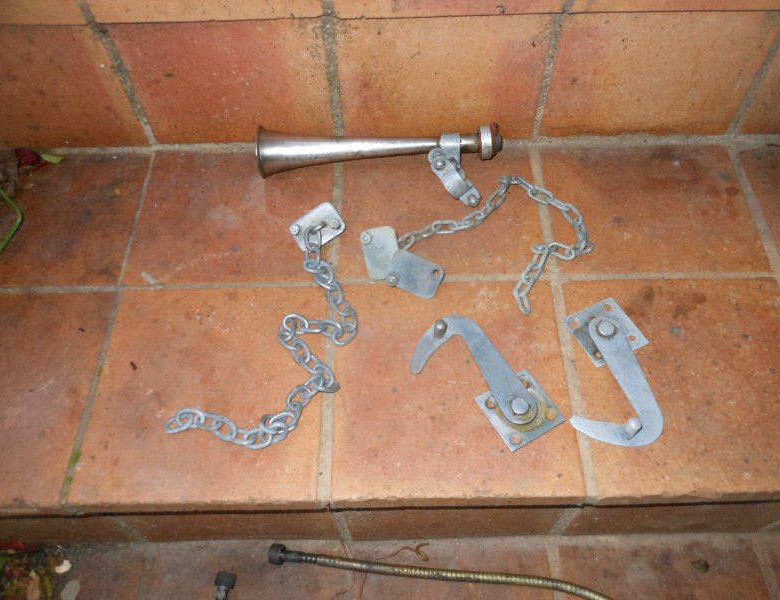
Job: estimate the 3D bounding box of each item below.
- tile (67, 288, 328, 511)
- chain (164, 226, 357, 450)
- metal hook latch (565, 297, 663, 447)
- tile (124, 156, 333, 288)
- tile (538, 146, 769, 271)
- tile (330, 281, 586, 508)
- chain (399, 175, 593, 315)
[{"bbox_3d":[-0.159,0.082,0.583,0.201,0.023,0.208,-1,59,1],"label":"tile"},{"bbox_3d":[-0.096,0.029,0.621,0.132,0.018,0.258,17,61,11],"label":"chain"},{"bbox_3d":[0.204,0.058,0.593,0.080,0.026,0.153,4,60,3],"label":"metal hook latch"},{"bbox_3d":[-0.160,-0.085,0.682,0.199,0.019,0.172,-1,59,1],"label":"tile"},{"bbox_3d":[0.267,-0.091,0.675,0.202,0.019,0.165,-1,59,1],"label":"tile"},{"bbox_3d":[0.054,0.079,0.580,0.206,0.023,0.208,-1,59,1],"label":"tile"},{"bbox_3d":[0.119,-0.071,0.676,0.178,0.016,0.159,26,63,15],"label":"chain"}]

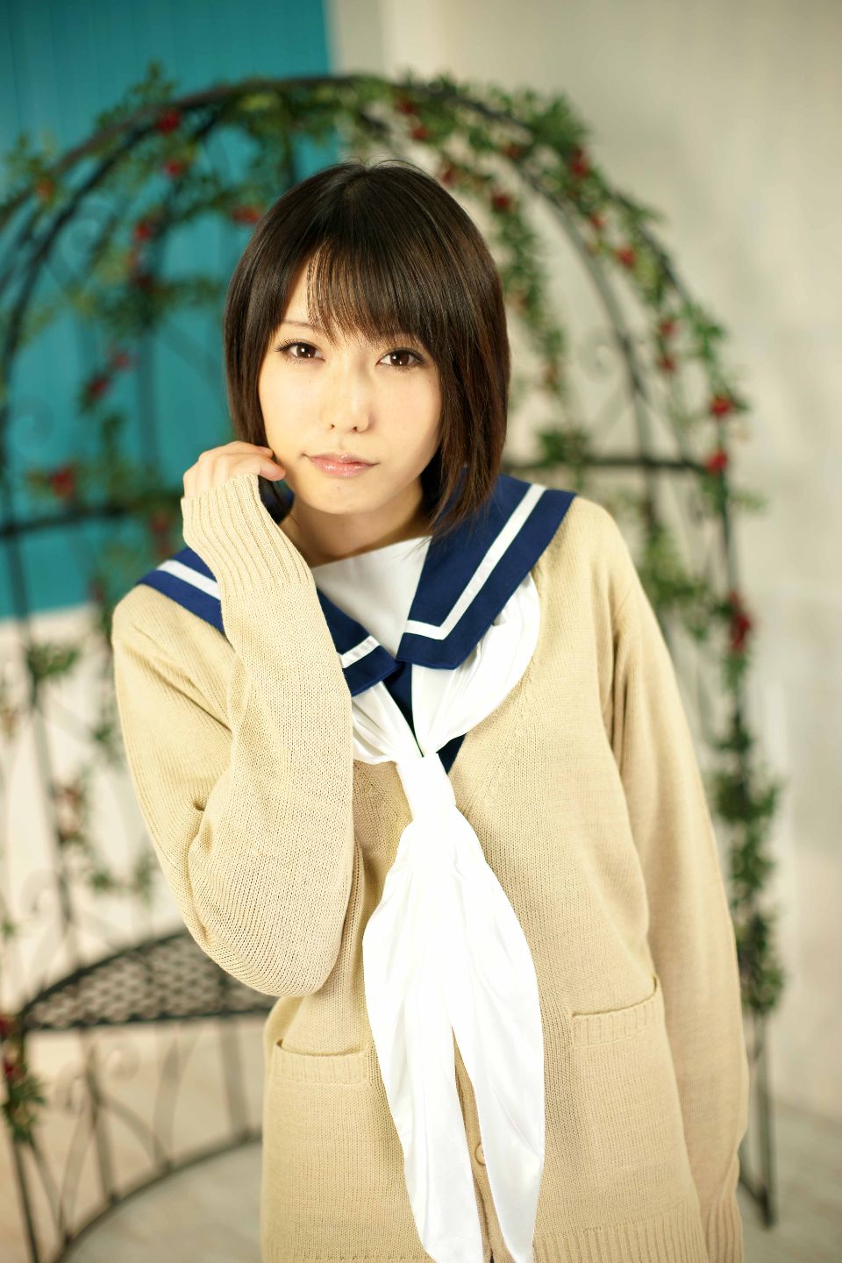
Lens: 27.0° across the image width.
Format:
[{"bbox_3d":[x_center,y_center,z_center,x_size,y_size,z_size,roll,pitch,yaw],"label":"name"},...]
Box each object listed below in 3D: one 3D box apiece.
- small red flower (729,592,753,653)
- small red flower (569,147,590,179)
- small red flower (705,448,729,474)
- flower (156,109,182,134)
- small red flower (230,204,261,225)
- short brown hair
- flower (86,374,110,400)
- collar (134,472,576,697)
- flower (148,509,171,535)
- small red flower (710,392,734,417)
[{"bbox_3d":[0.495,-0.014,2.710,0.037,0.090,0.033,-4,10,10],"label":"small red flower"},{"bbox_3d":[0.235,-0.696,2.600,0.030,0.045,0.027,-5,10,6],"label":"small red flower"},{"bbox_3d":[0.450,-0.259,2.665,0.035,0.038,0.031,-4,10,10],"label":"small red flower"},{"bbox_3d":[-0.378,-0.761,2.620,0.037,0.037,0.034,-7,10,-6],"label":"flower"},{"bbox_3d":[-0.298,-0.708,2.980,0.052,0.033,0.036,-7,10,-4],"label":"small red flower"},{"bbox_3d":[-0.039,-0.197,1.220,0.200,0.260,0.225,3,15,2],"label":"short brown hair"},{"bbox_3d":[-0.563,-0.427,3.060,0.040,0.045,0.036,-8,10,-9],"label":"flower"},{"bbox_3d":[-0.044,-0.036,1.280,0.325,0.170,0.210,-10,14,-10],"label":"collar"},{"bbox_3d":[-0.471,-0.197,3.160,0.038,0.043,0.034,-7,10,-8],"label":"flower"},{"bbox_3d":[0.454,-0.342,2.650,0.036,0.038,0.033,-4,10,10],"label":"small red flower"}]

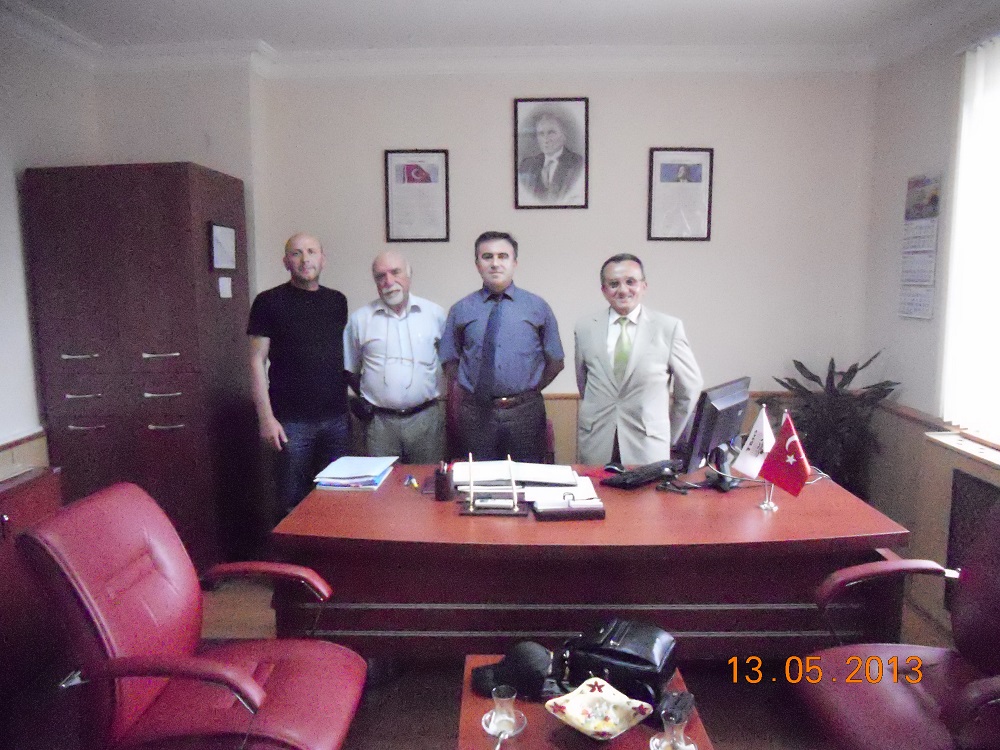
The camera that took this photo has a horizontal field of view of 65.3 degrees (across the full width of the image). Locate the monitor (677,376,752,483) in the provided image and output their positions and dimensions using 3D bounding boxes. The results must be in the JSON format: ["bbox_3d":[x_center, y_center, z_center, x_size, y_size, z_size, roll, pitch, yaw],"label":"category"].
[{"bbox_3d":[0.882,0.228,3.077,0.180,0.389,0.437,7,11,39],"label":"monitor"}]

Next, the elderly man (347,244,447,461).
[{"bbox_3d":[-0.464,0.275,3.569,0.481,1.661,0.350,-1,7,-4],"label":"elderly man"}]

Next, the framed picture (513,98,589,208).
[{"bbox_3d":[0.301,-1.280,4.506,0.424,0.626,0.030,0,7,1],"label":"framed picture"}]

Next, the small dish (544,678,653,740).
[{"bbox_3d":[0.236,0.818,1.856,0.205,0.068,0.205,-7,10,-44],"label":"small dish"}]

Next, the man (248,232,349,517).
[{"bbox_3d":[-1.003,0.170,3.951,0.525,1.750,0.320,-2,9,-11],"label":"man"}]

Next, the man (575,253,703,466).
[{"bbox_3d":[0.607,0.289,3.514,0.571,1.645,0.340,2,9,14],"label":"man"}]

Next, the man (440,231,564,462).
[{"bbox_3d":[0.011,0.240,3.509,0.551,1.745,0.340,0,7,1],"label":"man"}]

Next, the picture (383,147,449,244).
[{"bbox_3d":[-0.455,-0.976,4.251,0.350,0.491,0.025,0,9,2],"label":"picture"}]

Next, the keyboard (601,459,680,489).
[{"bbox_3d":[0.569,0.400,3.137,0.155,0.030,0.440,7,11,39],"label":"keyboard"}]

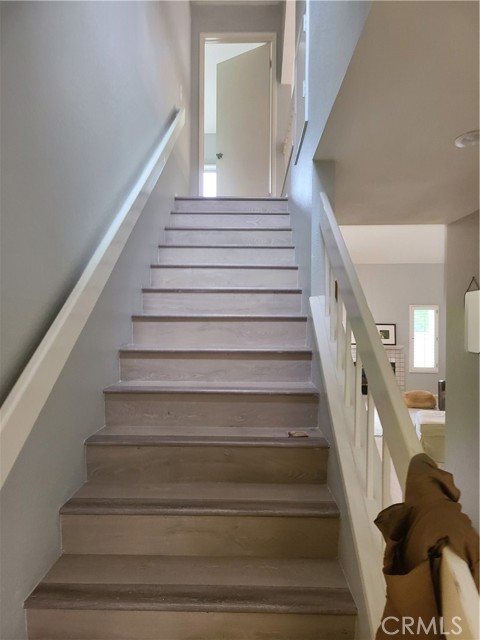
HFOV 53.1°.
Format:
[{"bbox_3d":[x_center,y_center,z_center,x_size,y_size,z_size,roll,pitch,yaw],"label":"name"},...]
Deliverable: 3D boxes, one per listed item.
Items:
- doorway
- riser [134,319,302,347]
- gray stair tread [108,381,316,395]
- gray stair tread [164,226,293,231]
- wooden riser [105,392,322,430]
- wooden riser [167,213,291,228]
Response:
[{"bbox_3d":[-0.019,-2.202,5.569,0.869,2.143,0.120,0,2,1],"label":"doorway"},{"bbox_3d":[-0.124,0.084,2.953,1.059,0.160,0.022,0,0,1],"label":"riser"},{"bbox_3d":[-0.130,0.344,2.427,1.023,0.028,0.302,0,2,1],"label":"gray stair tread"},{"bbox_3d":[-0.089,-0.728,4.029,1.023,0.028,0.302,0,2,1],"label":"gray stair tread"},{"bbox_3d":[-0.133,0.440,2.318,1.023,0.154,0.020,0,2,1],"label":"wooden riser"},{"bbox_3d":[-0.085,-0.817,4.188,1.023,0.154,0.020,0,2,1],"label":"wooden riser"}]

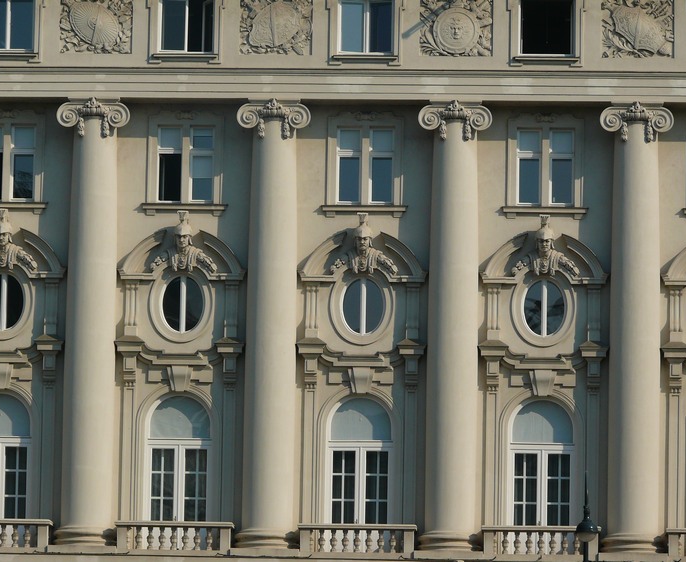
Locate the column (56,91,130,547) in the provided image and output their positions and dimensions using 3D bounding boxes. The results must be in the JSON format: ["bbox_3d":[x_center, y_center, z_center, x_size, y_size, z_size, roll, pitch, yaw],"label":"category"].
[{"bbox_3d":[-6.850,1.114,114.221,1.960,12.115,1.151,1,-7,3],"label":"column"}]

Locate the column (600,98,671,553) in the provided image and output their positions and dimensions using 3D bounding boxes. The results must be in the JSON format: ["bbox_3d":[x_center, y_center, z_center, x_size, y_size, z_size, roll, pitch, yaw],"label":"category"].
[{"bbox_3d":[7.809,1.267,113.481,1.975,12.143,1.151,1,-7,3],"label":"column"}]

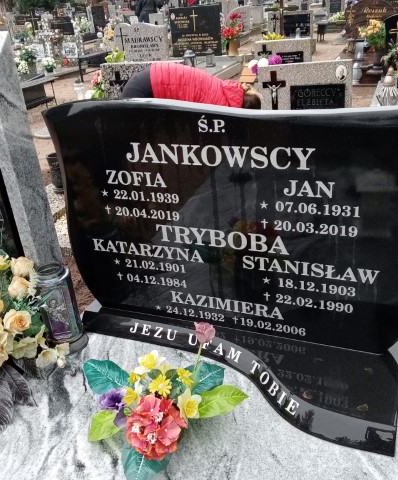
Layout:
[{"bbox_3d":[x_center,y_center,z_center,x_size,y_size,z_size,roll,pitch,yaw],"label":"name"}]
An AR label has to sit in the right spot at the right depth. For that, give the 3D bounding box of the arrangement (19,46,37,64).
[{"bbox_3d":[-2.921,-3.143,8.800,0.300,0.290,0.280,-5,27,0],"label":"arrangement"}]

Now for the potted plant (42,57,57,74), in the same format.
[{"bbox_3d":[-2.518,-2.956,8.700,0.230,0.260,0.220,-5,27,0],"label":"potted plant"}]

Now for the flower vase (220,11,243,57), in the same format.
[{"bbox_3d":[0.472,-2.983,7.500,0.310,0.630,0.280,-5,27,0],"label":"flower vase"}]

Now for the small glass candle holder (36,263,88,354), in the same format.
[{"bbox_3d":[-0.415,0.202,1.515,0.120,0.265,0.120,-5,27,0],"label":"small glass candle holder"}]

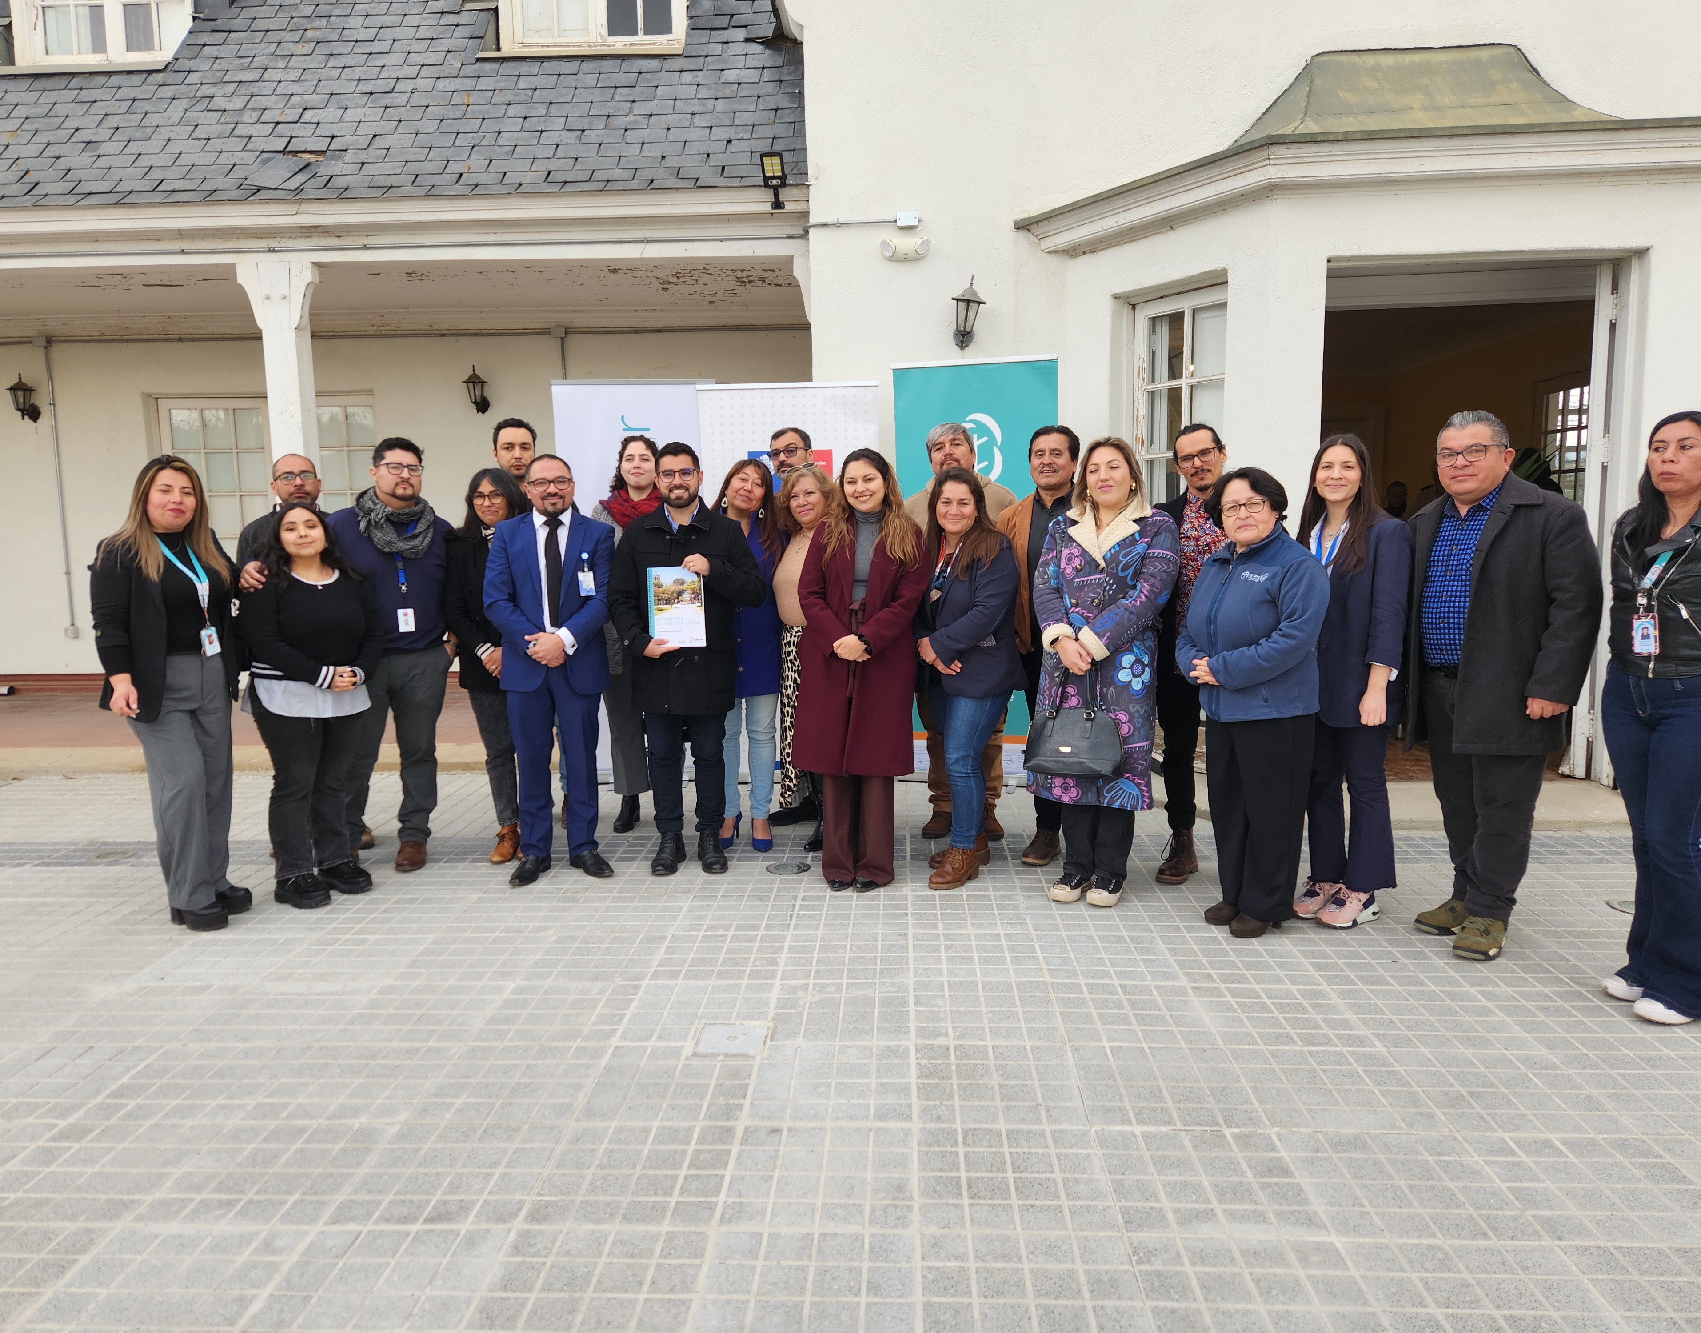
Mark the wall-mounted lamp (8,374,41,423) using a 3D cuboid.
[{"bbox_3d":[-6.253,-2.032,8.930,0.185,0.370,0.240,-1,7,2],"label":"wall-mounted lamp"}]

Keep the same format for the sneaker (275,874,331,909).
[{"bbox_3d":[-2.015,0.806,4.340,0.268,0.120,0.107,3,8,28],"label":"sneaker"}]

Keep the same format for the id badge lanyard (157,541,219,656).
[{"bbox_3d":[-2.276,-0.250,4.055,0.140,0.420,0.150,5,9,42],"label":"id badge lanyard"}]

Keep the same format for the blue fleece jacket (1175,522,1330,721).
[{"bbox_3d":[1.349,-0.148,3.950,0.520,0.662,0.360,5,9,38],"label":"blue fleece jacket"}]

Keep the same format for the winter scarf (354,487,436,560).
[{"bbox_3d":[-1.806,-0.563,4.677,0.310,0.284,0.290,-3,7,-17],"label":"winter scarf"}]

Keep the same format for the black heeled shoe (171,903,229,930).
[{"bbox_3d":[-2.288,0.832,4.150,0.250,0.130,0.097,3,8,26],"label":"black heeled shoe"}]

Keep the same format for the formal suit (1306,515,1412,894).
[{"bbox_3d":[1.741,0.142,4.075,0.430,1.323,0.290,5,9,38],"label":"formal suit"}]

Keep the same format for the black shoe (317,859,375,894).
[{"bbox_3d":[-1.934,0.779,4.516,0.268,0.120,0.107,3,8,28],"label":"black shoe"}]

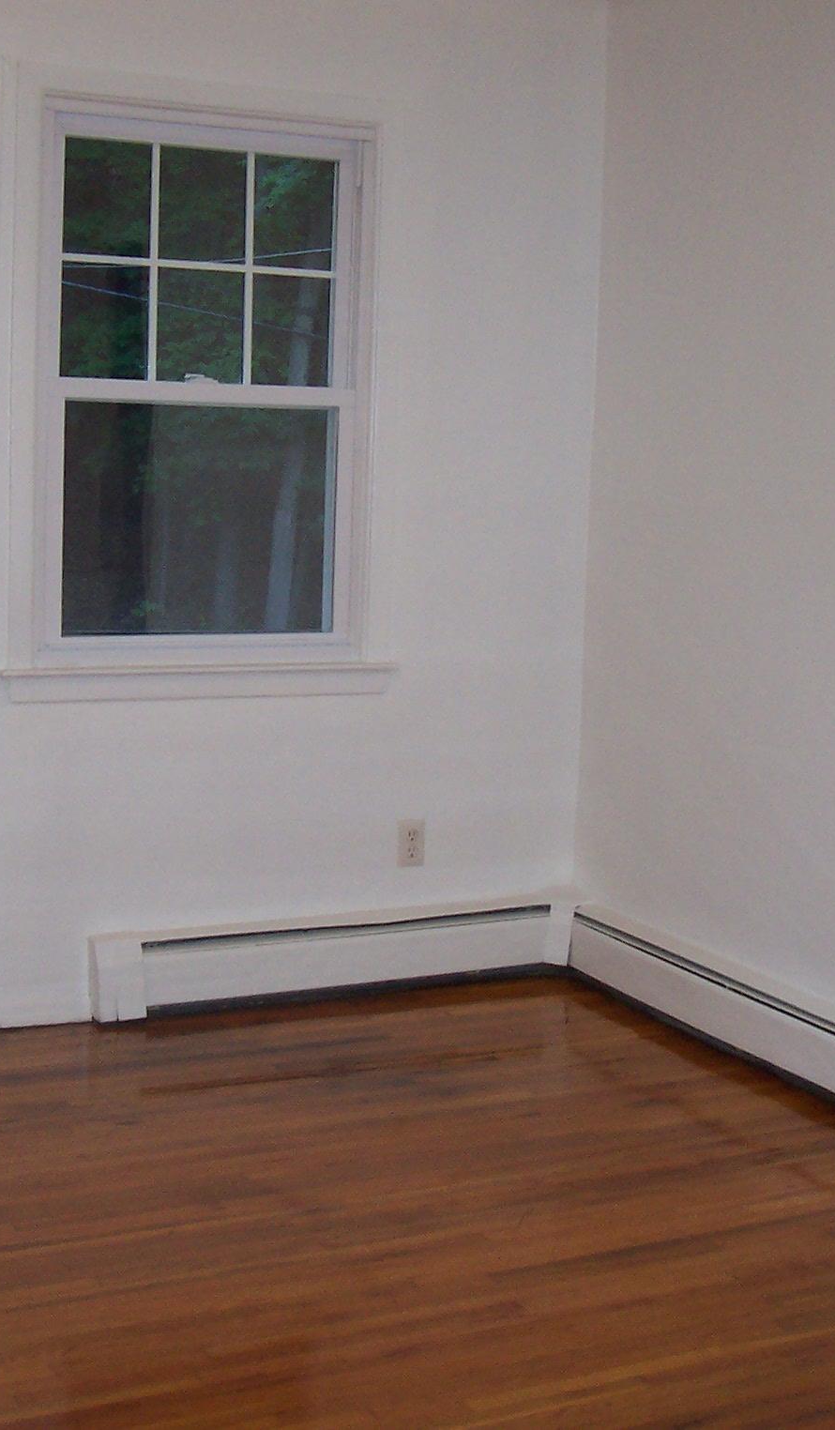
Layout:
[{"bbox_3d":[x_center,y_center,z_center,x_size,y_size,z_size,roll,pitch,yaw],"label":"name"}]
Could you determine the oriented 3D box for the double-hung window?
[{"bbox_3d":[-0.482,-0.737,4.629,0.791,1.240,0.090,-2,9,-26],"label":"double-hung window"}]

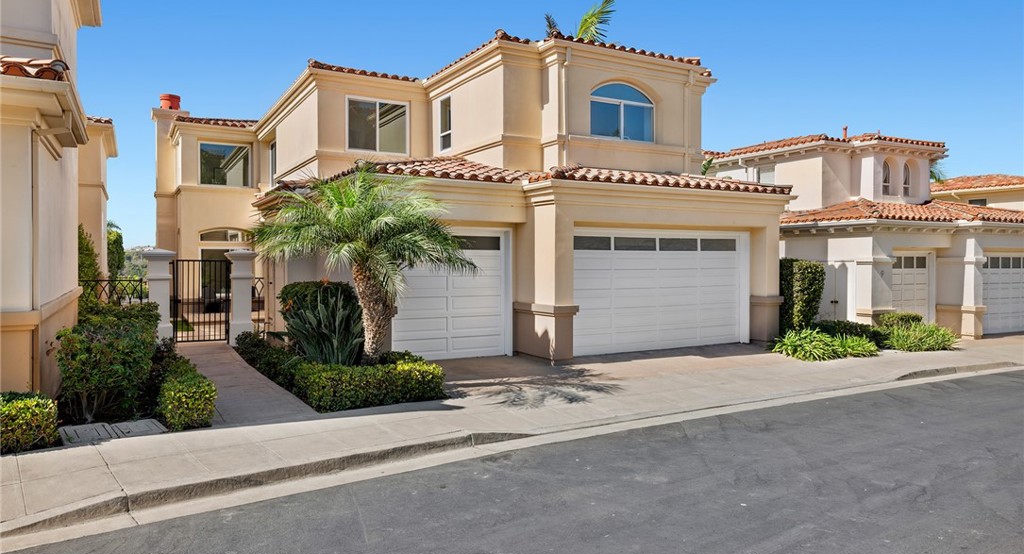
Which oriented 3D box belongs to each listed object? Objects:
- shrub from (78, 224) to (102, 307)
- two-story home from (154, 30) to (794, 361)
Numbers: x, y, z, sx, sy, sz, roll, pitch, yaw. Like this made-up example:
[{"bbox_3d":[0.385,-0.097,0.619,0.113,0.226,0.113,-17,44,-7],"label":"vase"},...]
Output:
[{"bbox_3d":[-10.886,0.003,16.504,1.150,2.630,1.150,-1,2,-30],"label":"shrub"},{"bbox_3d":[-3.840,-2.628,20.294,12.150,8.000,20.050,-1,2,-30],"label":"two-story home"}]

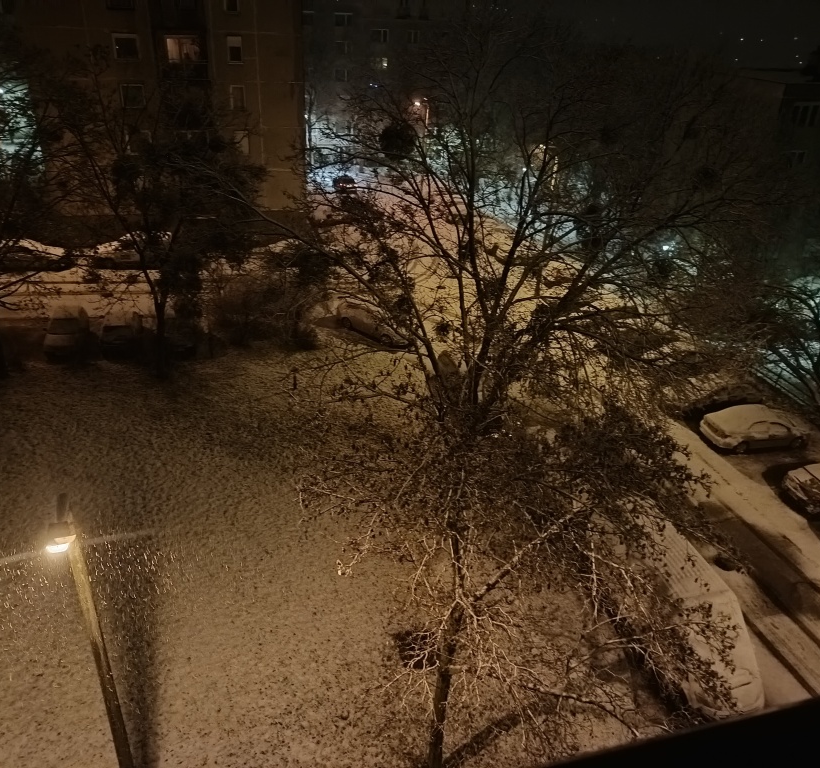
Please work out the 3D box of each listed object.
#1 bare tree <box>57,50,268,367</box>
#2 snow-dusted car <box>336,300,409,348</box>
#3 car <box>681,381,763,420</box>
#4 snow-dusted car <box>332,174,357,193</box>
[{"bbox_3d":[-10.148,-6.007,28.292,8.300,12.500,8.200,1,25,0],"label":"bare tree"},{"bbox_3d":[-1.515,-3.134,35.295,4.400,1.460,1.750,23,32,35],"label":"snow-dusted car"},{"bbox_3d":[13.800,0.688,31.346,4.050,1.460,1.720,-4,26,-14],"label":"car"},{"bbox_3d":[-6.375,-19.893,69.011,1.780,1.500,4.300,-4,26,-14],"label":"snow-dusted car"}]

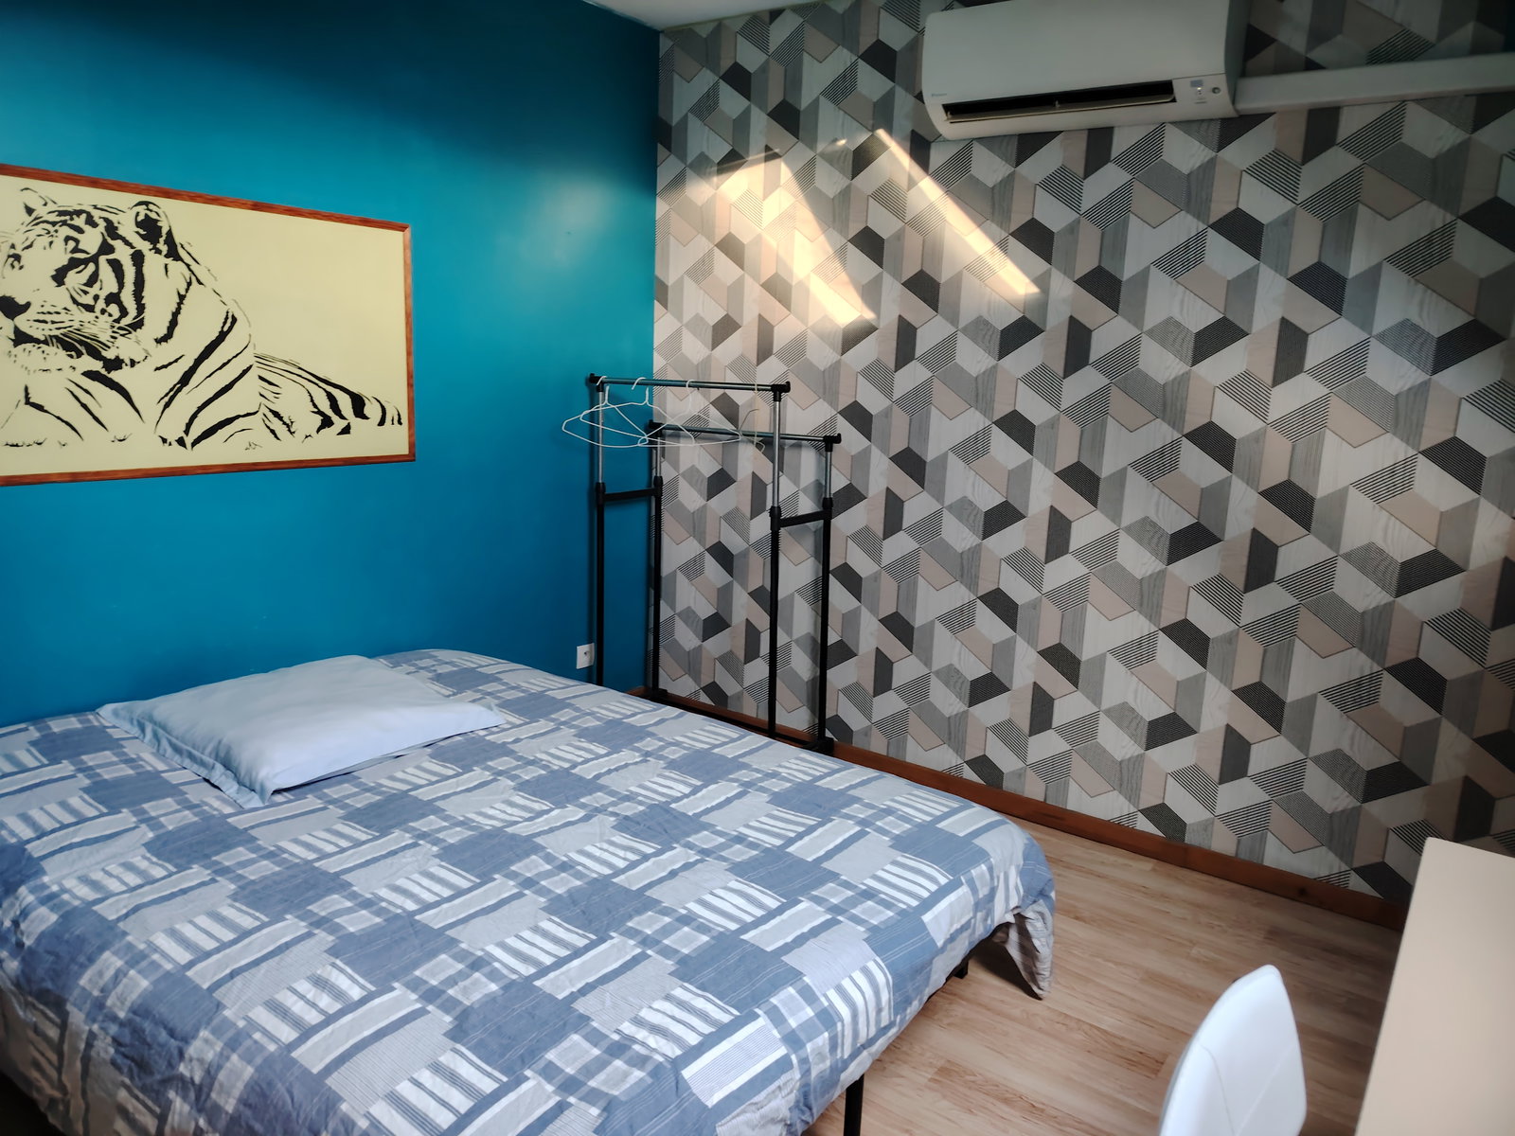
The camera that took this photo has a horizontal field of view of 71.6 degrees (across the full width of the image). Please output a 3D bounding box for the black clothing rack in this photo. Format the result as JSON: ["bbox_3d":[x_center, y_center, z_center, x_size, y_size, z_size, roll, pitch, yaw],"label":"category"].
[{"bbox_3d":[-0.161,0.017,3.480,0.820,1.275,0.380,10,14,35],"label":"black clothing rack"}]

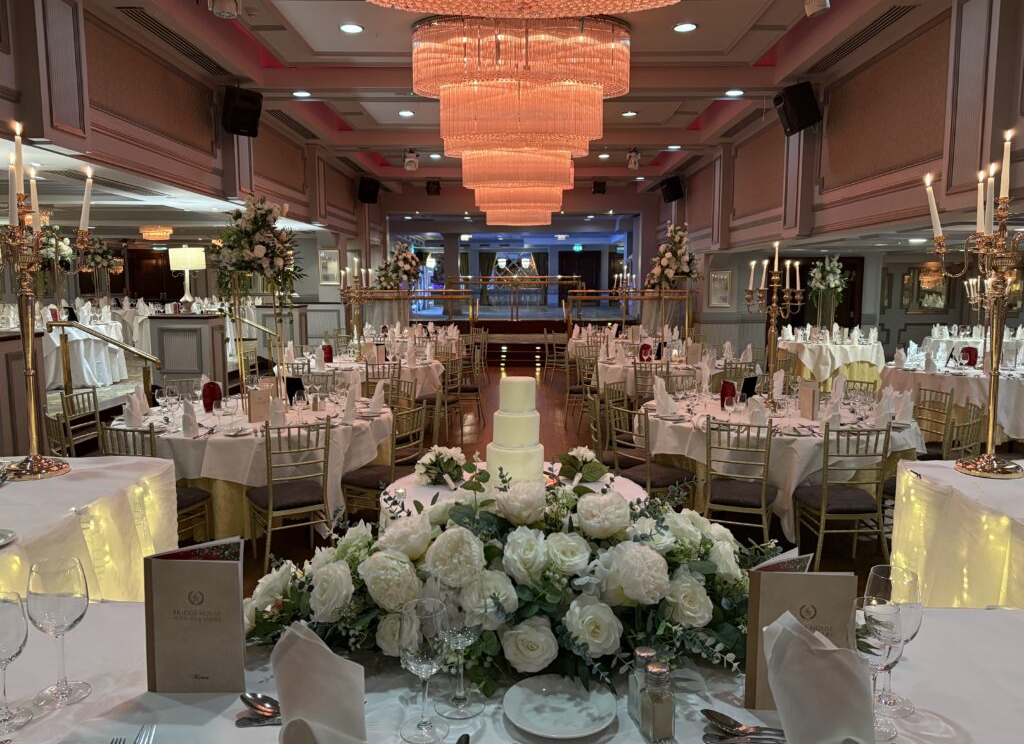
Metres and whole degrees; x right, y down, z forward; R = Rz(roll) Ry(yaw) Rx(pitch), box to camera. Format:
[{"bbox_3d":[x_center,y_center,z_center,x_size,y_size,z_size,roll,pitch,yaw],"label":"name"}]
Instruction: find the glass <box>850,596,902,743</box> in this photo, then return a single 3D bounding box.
[{"bbox_3d":[0.506,0.411,1.068,0.066,0.182,0.066,0,7,1],"label":"glass"}]

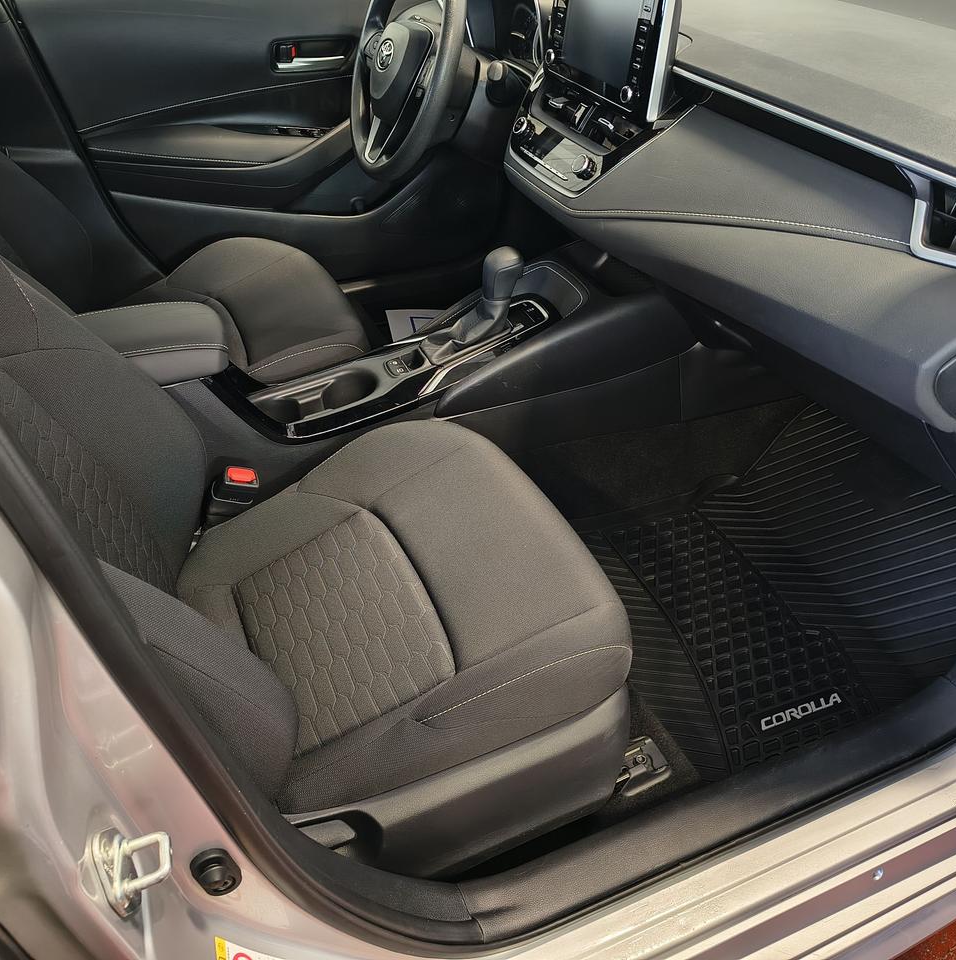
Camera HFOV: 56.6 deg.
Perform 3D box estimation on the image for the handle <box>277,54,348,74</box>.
[{"bbox_3d":[-0.315,-0.786,1.686,0.138,0.026,0.026,-14,41,-20],"label":"handle"}]

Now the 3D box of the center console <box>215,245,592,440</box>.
[{"bbox_3d":[-0.104,-0.214,1.295,0.550,0.220,0.210,-14,41,-20],"label":"center console"}]

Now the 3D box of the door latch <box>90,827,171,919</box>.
[{"bbox_3d":[-0.215,0.243,0.550,0.038,0.055,0.040,-14,41,-20],"label":"door latch"}]

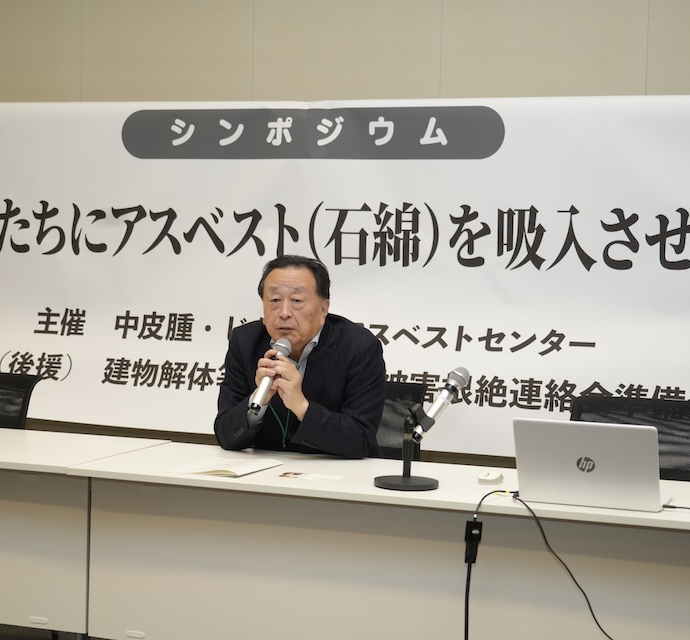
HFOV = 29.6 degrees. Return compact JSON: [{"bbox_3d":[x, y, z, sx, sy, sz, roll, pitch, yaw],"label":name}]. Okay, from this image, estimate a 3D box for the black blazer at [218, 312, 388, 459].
[{"bbox_3d":[-0.064,0.274,3.936,0.490,0.600,0.500,2,2,21],"label":"black blazer"}]

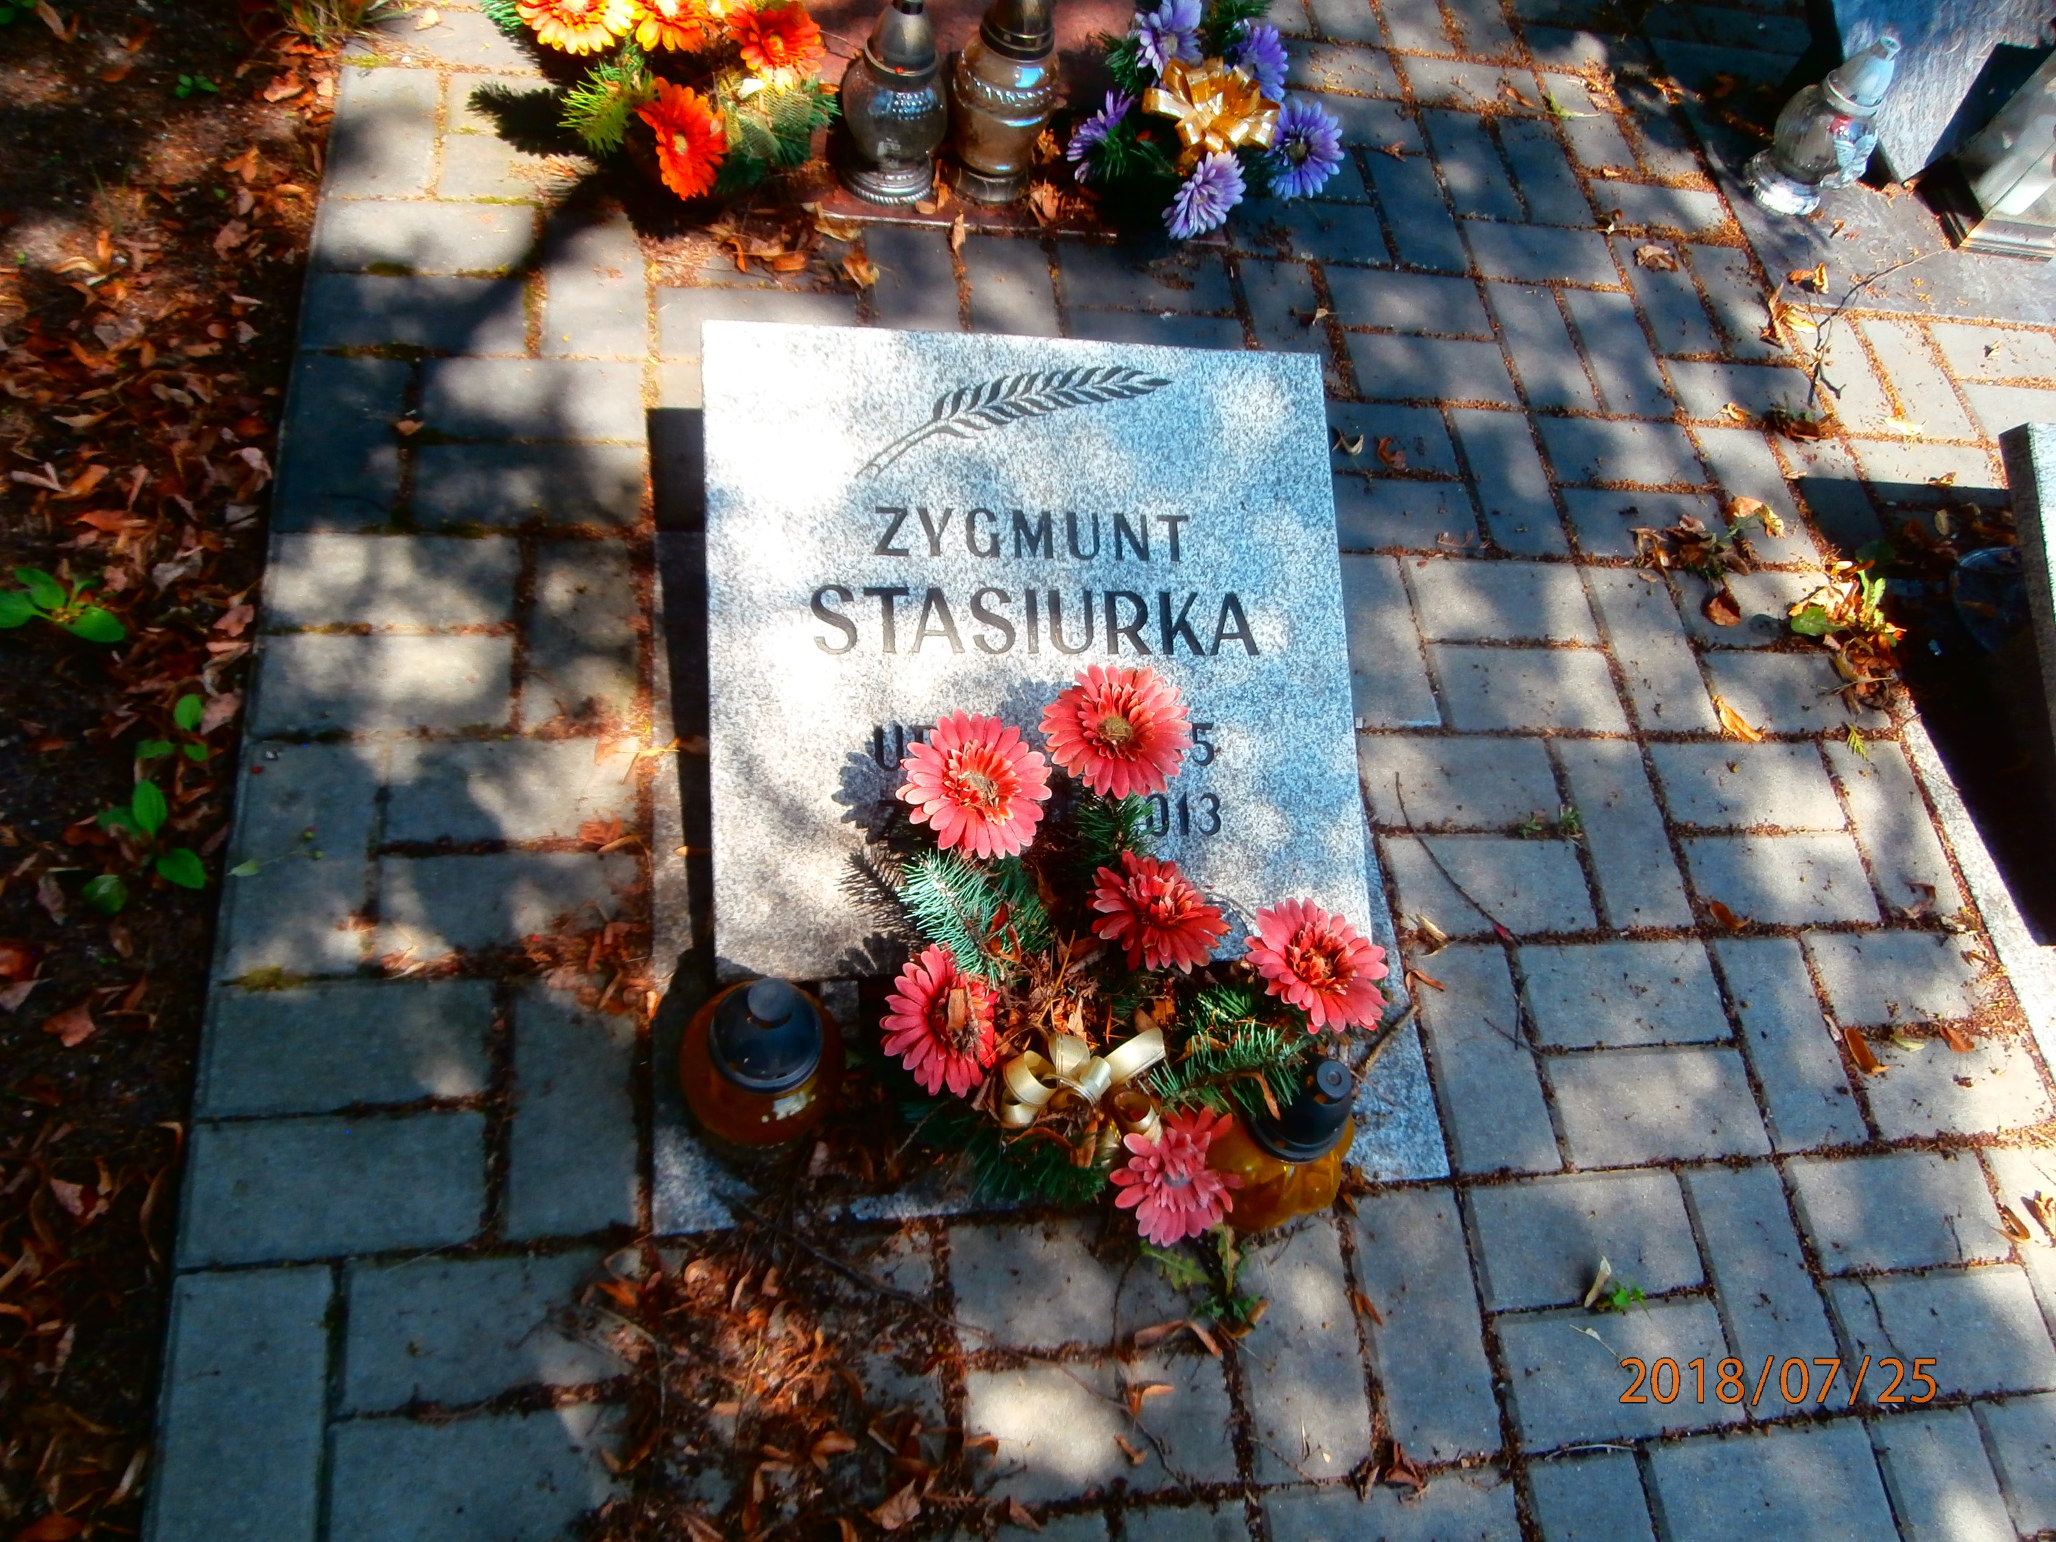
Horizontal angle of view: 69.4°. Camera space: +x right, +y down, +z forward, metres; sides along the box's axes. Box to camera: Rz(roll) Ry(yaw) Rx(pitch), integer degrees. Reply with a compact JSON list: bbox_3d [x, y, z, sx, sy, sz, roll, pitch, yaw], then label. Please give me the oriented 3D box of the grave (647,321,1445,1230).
[{"bbox_3d":[0.020,-0.014,1.159,0.613,0.231,0.647,-1,62,-12],"label":"grave"}]

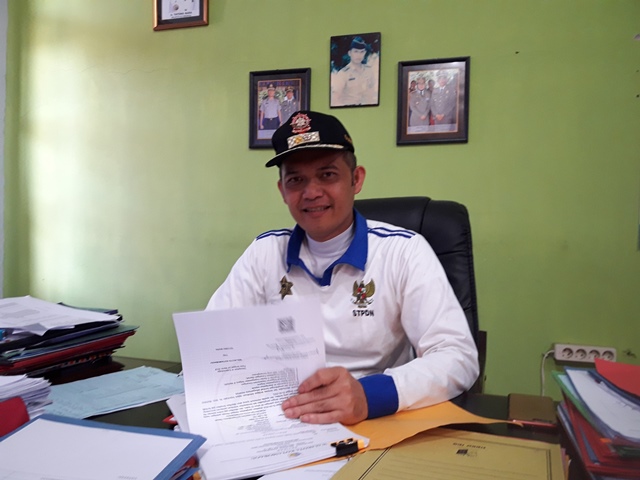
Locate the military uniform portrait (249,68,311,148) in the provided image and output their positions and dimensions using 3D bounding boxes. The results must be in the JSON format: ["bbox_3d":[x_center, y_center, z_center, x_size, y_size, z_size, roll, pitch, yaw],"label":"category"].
[{"bbox_3d":[-0.177,-0.571,2.268,0.283,0.342,0.025,1,4,17],"label":"military uniform portrait"}]

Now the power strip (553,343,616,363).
[{"bbox_3d":[0.987,0.425,1.924,0.206,0.060,0.038,1,1,17],"label":"power strip"}]

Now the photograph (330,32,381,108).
[{"bbox_3d":[0.148,-0.708,2.174,0.211,0.303,0.018,1,4,17],"label":"photograph"}]

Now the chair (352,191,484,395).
[{"bbox_3d":[0.100,0.470,1.280,0.640,1.180,0.680,1,1,21],"label":"chair"}]

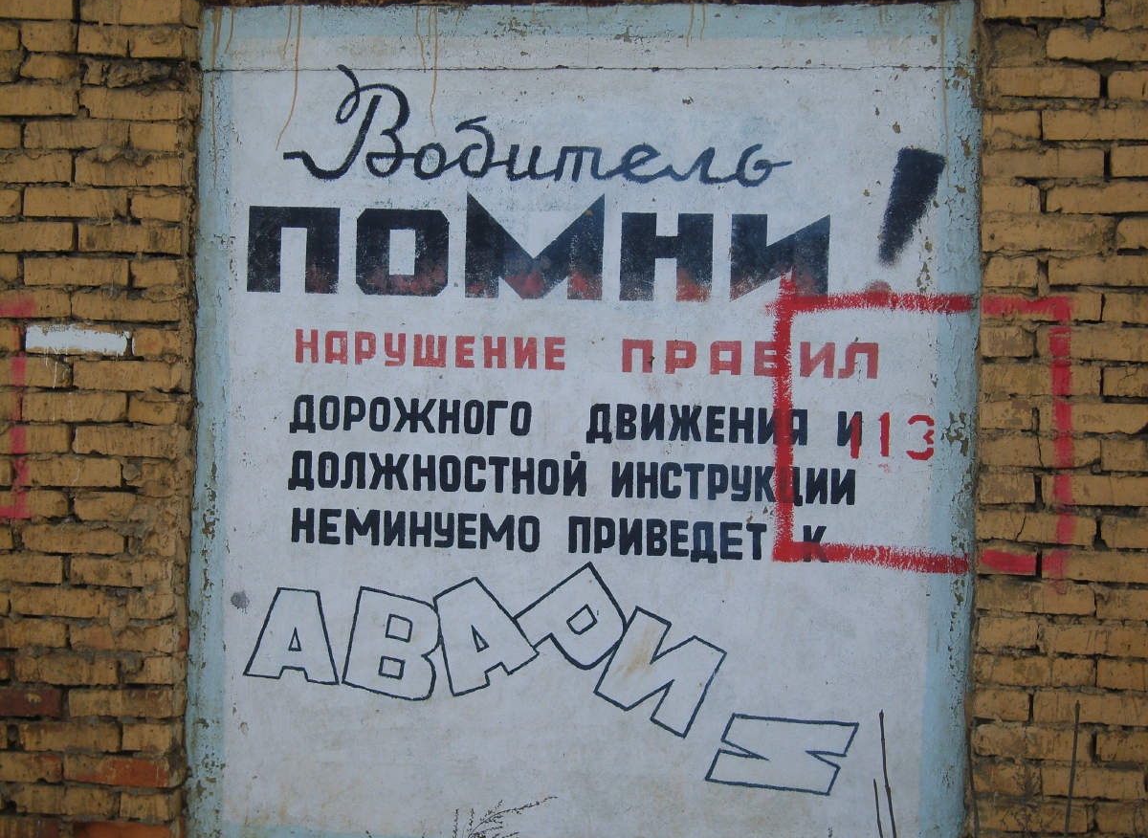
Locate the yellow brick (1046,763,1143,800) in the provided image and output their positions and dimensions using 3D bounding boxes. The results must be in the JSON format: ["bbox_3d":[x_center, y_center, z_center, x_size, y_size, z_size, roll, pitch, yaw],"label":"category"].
[{"bbox_3d":[1.126,0.782,5.200,0.232,0.066,0.120,1,0,8],"label":"yellow brick"}]

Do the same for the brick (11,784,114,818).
[{"bbox_3d":[-1.162,0.874,5.521,0.247,0.066,0.120,1,0,8],"label":"brick"}]

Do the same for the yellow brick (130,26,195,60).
[{"bbox_3d":[-0.928,-0.861,5.573,0.120,0.065,0.250,1,1,11],"label":"yellow brick"}]

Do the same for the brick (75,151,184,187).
[{"bbox_3d":[-1.008,-0.572,5.528,0.250,0.065,0.120,1,1,11],"label":"brick"}]

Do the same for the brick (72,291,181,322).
[{"bbox_3d":[-1.016,-0.262,5.534,0.255,0.067,0.120,1,2,10],"label":"brick"}]

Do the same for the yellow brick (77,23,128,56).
[{"bbox_3d":[-1.060,-0.870,5.568,0.123,0.068,0.205,1,2,10],"label":"yellow brick"}]

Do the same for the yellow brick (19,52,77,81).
[{"bbox_3d":[-1.189,-0.812,5.593,0.130,0.065,0.205,1,2,10],"label":"yellow brick"}]

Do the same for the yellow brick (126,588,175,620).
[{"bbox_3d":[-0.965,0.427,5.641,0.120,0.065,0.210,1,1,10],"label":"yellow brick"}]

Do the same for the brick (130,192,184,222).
[{"bbox_3d":[-0.936,-0.486,5.557,0.122,0.067,0.205,1,2,10],"label":"brick"}]

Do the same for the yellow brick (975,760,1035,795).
[{"bbox_3d":[0.949,0.767,5.216,0.120,0.065,0.250,1,1,11],"label":"yellow brick"}]

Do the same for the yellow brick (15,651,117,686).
[{"bbox_3d":[-1.163,0.577,5.582,0.251,0.069,0.120,1,2,10],"label":"yellow brick"}]

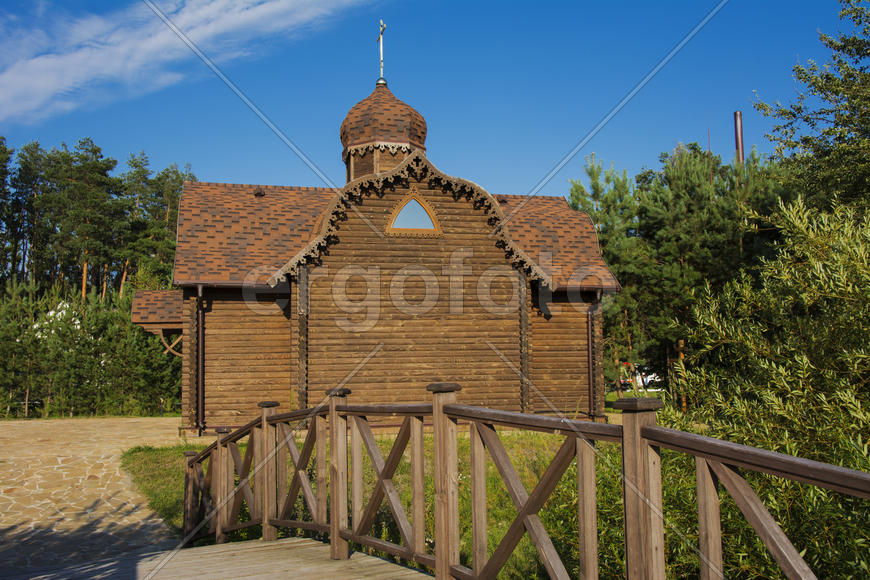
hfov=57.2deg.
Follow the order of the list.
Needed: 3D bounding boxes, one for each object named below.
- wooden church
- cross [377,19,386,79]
[{"bbox_3d":[-1.902,-1.261,21.972,11.858,9.500,8.833,0,-5,-14],"label":"wooden church"},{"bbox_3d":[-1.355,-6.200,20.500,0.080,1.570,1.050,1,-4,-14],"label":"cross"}]

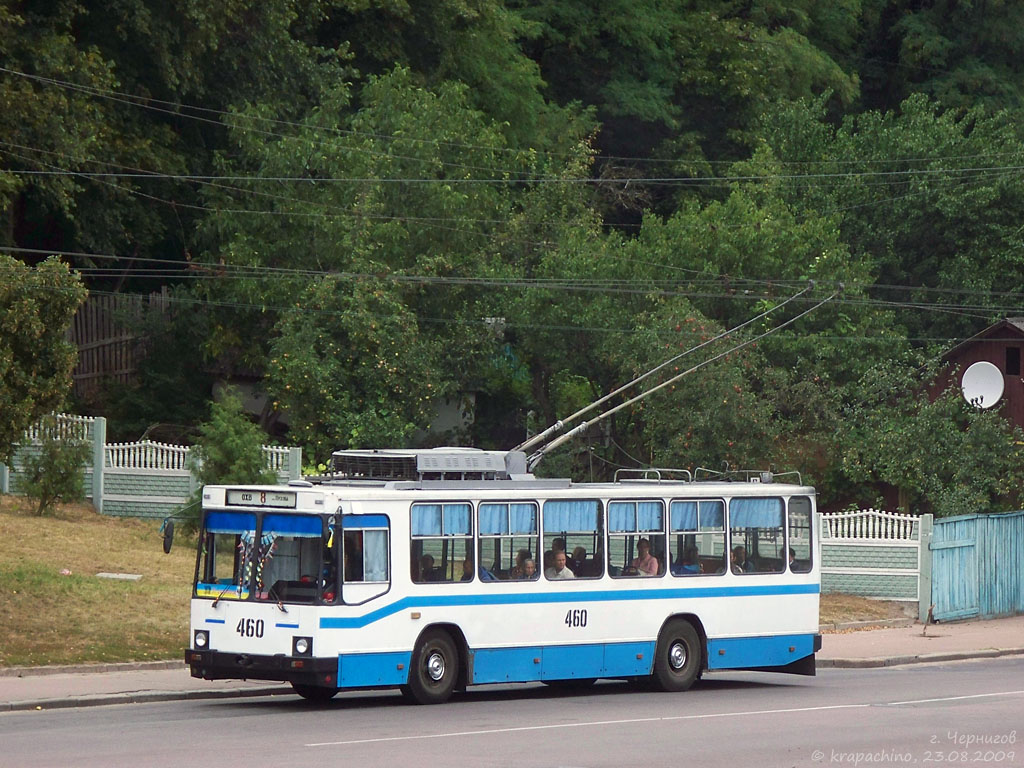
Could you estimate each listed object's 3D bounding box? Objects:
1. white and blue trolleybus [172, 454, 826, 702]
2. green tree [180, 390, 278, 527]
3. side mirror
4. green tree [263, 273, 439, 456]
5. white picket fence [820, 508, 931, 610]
[{"bbox_3d":[0.107,2.667,76.299,2.500,3.503,11.407,1,0,39],"label":"white and blue trolleybus"},{"bbox_3d":[-5.014,1.464,94.500,1.750,2.750,1.700,1,0,0],"label":"green tree"},{"bbox_3d":[-4.679,2.093,72.594,0.080,0.450,0.220,7,-1,-22],"label":"side mirror"},{"bbox_3d":[-3.017,0.086,102.000,3.400,4.400,3.400,1,0,0],"label":"green tree"},{"bbox_3d":[6.270,3.122,92.100,2.100,1.850,0.170,1,0,23],"label":"white picket fence"}]

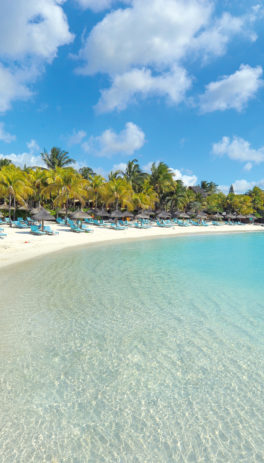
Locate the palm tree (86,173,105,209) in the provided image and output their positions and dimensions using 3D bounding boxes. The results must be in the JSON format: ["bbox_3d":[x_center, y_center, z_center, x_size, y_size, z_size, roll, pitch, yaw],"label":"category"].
[{"bbox_3d":[-6.921,-7.113,52.000,4.300,8.500,4.300,0,3,0],"label":"palm tree"}]

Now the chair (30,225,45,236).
[{"bbox_3d":[-9.506,-0.102,27.500,1.900,0.920,0.750,3,4,45],"label":"chair"}]

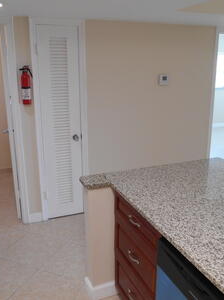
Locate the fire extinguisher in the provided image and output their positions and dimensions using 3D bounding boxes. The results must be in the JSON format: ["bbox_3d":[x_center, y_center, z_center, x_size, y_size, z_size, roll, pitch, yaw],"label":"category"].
[{"bbox_3d":[-0.815,-0.620,2.892,0.119,0.367,0.115,-6,15,-20],"label":"fire extinguisher"}]

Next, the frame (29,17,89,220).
[{"bbox_3d":[-0.529,-0.259,3.219,0.543,2.098,0.120,-6,15,-20],"label":"frame"}]

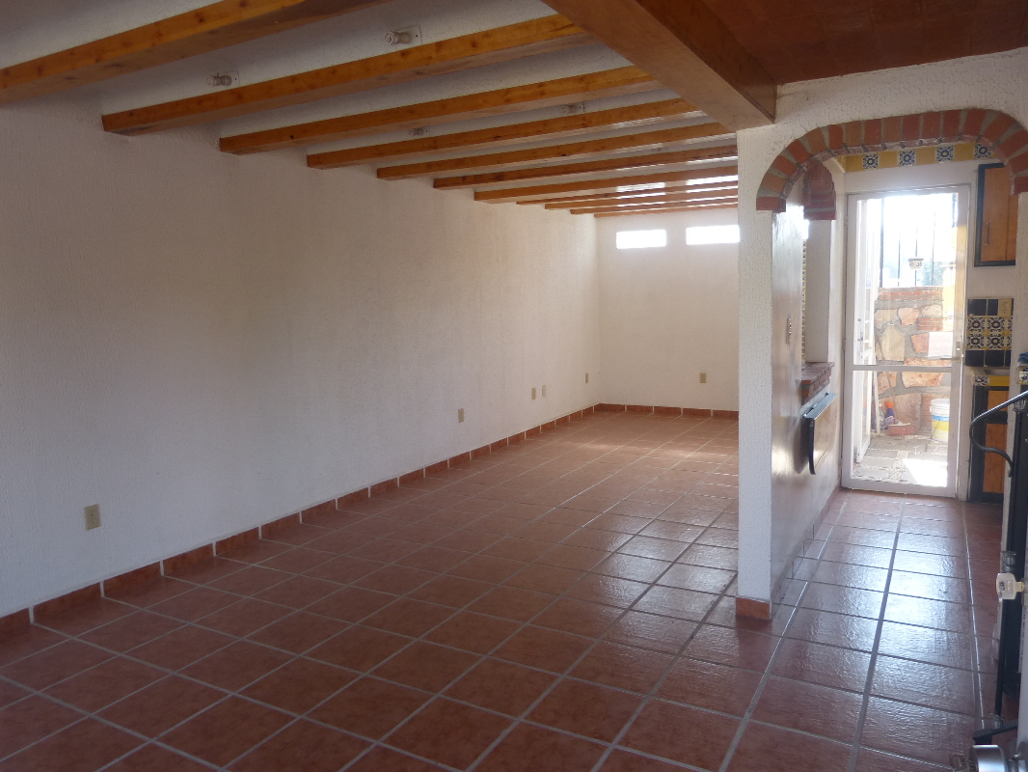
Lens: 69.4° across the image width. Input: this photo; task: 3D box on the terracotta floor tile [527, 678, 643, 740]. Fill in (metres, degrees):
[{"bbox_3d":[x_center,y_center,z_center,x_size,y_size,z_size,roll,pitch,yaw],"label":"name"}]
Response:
[{"bbox_3d":[0.253,1.128,2.593,0.323,0.012,0.323,2,8,30],"label":"terracotta floor tile"}]

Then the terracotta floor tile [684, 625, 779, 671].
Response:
[{"bbox_3d":[0.889,1.063,3.013,0.334,0.010,0.334,2,8,30],"label":"terracotta floor tile"}]

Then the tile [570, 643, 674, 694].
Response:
[{"bbox_3d":[0.424,1.093,2.887,0.334,0.010,0.334,2,8,30],"label":"tile"}]

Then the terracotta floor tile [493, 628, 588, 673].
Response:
[{"bbox_3d":[0.120,1.085,3.062,0.333,0.010,0.333,2,8,29],"label":"terracotta floor tile"}]

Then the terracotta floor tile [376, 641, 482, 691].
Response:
[{"bbox_3d":[-0.347,1.114,2.958,0.332,0.010,0.328,2,8,30],"label":"terracotta floor tile"}]

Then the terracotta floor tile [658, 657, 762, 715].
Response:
[{"bbox_3d":[0.722,1.106,2.735,0.333,0.010,0.333,2,8,29],"label":"terracotta floor tile"}]

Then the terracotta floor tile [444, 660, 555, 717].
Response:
[{"bbox_3d":[-0.047,1.127,2.792,0.330,0.010,0.326,2,8,30],"label":"terracotta floor tile"}]

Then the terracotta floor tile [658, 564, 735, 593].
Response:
[{"bbox_3d":[0.916,0.967,3.736,0.323,0.012,0.323,2,8,30],"label":"terracotta floor tile"}]

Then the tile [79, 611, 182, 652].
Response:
[{"bbox_3d":[-1.715,1.111,3.350,0.332,0.010,0.328,2,8,30],"label":"tile"}]

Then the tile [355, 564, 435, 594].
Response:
[{"bbox_3d":[-0.615,1.004,3.851,0.323,0.012,0.323,2,8,30],"label":"tile"}]

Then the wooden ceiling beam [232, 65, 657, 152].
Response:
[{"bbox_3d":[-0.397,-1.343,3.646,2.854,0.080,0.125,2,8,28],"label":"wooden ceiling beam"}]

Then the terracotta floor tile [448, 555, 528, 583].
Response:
[{"bbox_3d":[-0.146,0.991,4.011,0.330,0.010,0.326,2,8,30],"label":"terracotta floor tile"}]

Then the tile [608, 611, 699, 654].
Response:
[{"bbox_3d":[0.592,1.060,3.195,0.330,0.010,0.326,2,8,30],"label":"tile"}]

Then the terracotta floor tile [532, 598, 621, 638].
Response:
[{"bbox_3d":[0.285,1.037,3.332,0.323,0.012,0.323,2,8,30],"label":"terracotta floor tile"}]

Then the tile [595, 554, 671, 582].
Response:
[{"bbox_3d":[0.624,0.953,3.894,0.330,0.010,0.330,2,8,30],"label":"tile"}]

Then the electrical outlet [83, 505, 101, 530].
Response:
[{"bbox_3d":[-2.088,0.651,3.682,0.010,0.115,0.071,2,8,29],"label":"electrical outlet"}]

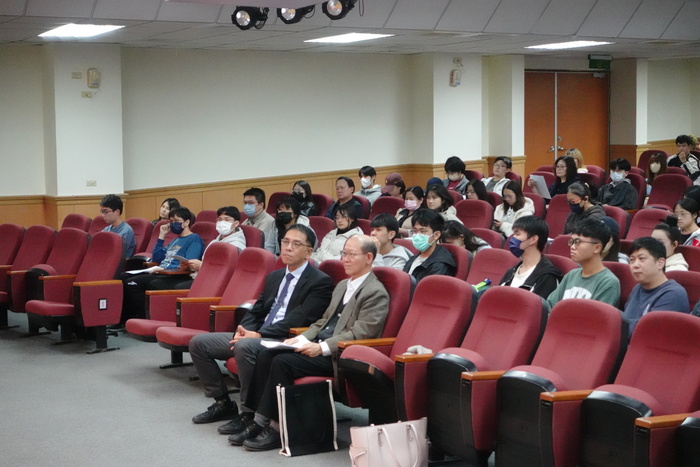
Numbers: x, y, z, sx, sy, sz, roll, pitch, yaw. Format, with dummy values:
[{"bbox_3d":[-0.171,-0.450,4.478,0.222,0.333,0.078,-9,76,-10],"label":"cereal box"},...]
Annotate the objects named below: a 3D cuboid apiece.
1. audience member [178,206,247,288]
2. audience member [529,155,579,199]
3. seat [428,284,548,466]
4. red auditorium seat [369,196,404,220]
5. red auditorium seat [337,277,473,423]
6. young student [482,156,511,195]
[{"bbox_3d":[-1.293,0.317,11.571,0.850,1.170,0.540,-4,5,-38],"label":"audience member"},{"bbox_3d":[2.391,-0.296,15.662,0.800,1.172,0.520,-4,6,-40],"label":"audience member"},{"bbox_3d":[0.637,0.777,7.250,0.638,0.978,0.630,-3,5,-31],"label":"seat"},{"bbox_3d":[0.189,0.119,13.624,0.680,0.960,0.640,-4,5,-38],"label":"red auditorium seat"},{"bbox_3d":[0.310,0.741,7.768,0.668,0.978,0.630,-3,5,-30],"label":"red auditorium seat"},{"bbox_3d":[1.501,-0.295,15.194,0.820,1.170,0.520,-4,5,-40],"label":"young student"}]

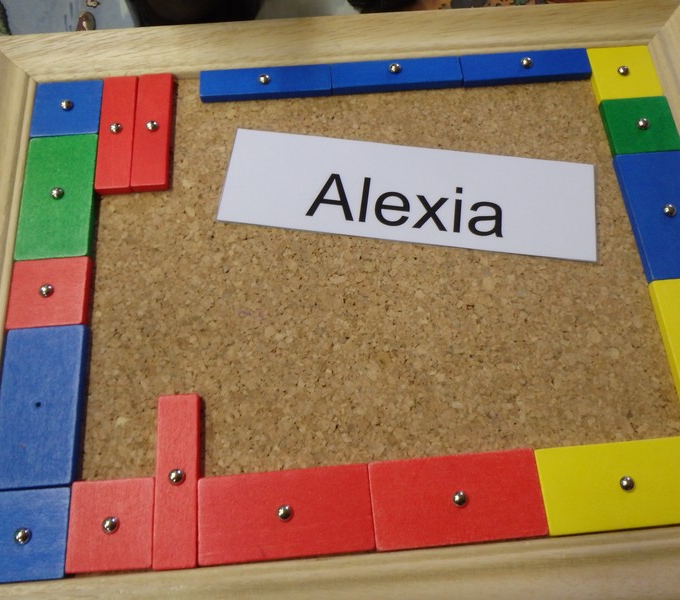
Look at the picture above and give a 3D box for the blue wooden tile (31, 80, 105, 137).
[{"bbox_3d":[-0.103,-0.072,0.246,0.025,0.004,0.025,-4,68,-2],"label":"blue wooden tile"}]

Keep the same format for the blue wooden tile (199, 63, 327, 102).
[{"bbox_3d":[-0.028,-0.084,0.251,0.050,0.004,0.012,-4,68,-2],"label":"blue wooden tile"}]

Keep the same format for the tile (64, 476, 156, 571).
[{"bbox_3d":[-0.066,0.066,0.189,0.025,0.004,0.025,-3,68,-2],"label":"tile"}]

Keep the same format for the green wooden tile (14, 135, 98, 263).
[{"bbox_3d":[-0.100,-0.037,0.231,0.025,0.004,0.050,-4,68,-2],"label":"green wooden tile"}]

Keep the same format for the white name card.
[{"bbox_3d":[0.025,-0.039,0.234,0.134,0.001,0.040,7,68,3],"label":"white name card"}]

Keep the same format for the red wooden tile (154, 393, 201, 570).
[{"bbox_3d":[-0.049,0.054,0.194,0.012,0.004,0.050,-4,68,-2],"label":"red wooden tile"}]

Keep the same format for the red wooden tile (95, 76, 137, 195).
[{"bbox_3d":[-0.083,-0.062,0.242,0.012,0.004,0.050,-4,68,-2],"label":"red wooden tile"}]

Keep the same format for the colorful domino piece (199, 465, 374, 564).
[{"bbox_3d":[-0.016,0.063,0.191,0.050,0.004,0.025,-4,68,-2],"label":"colorful domino piece"}]

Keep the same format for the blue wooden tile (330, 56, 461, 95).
[{"bbox_3d":[0.022,-0.088,0.253,0.050,0.004,0.012,-4,68,-2],"label":"blue wooden tile"}]

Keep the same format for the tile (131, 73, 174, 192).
[{"bbox_3d":[-0.070,-0.063,0.243,0.012,0.004,0.050,-3,68,-2],"label":"tile"}]

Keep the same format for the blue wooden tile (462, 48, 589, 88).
[{"bbox_3d":[0.073,-0.092,0.255,0.050,0.004,0.012,-4,68,-2],"label":"blue wooden tile"}]

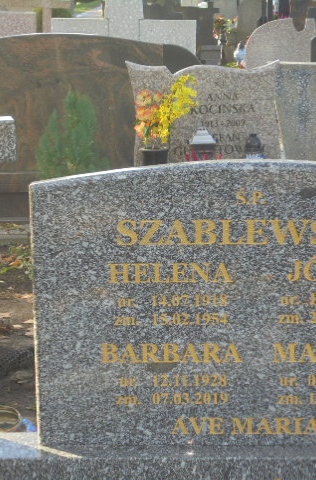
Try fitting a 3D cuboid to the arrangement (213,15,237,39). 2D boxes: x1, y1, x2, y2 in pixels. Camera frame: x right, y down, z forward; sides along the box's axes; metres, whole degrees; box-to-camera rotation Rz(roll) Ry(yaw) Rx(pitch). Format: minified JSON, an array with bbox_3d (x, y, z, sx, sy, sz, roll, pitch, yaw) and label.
[{"bbox_3d":[0.719,-2.309,12.800,0.260,0.270,0.240,0,12,0],"label":"arrangement"}]

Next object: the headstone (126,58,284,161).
[{"bbox_3d":[0.223,-0.544,5.670,0.730,0.620,0.110,1,12,4],"label":"headstone"}]

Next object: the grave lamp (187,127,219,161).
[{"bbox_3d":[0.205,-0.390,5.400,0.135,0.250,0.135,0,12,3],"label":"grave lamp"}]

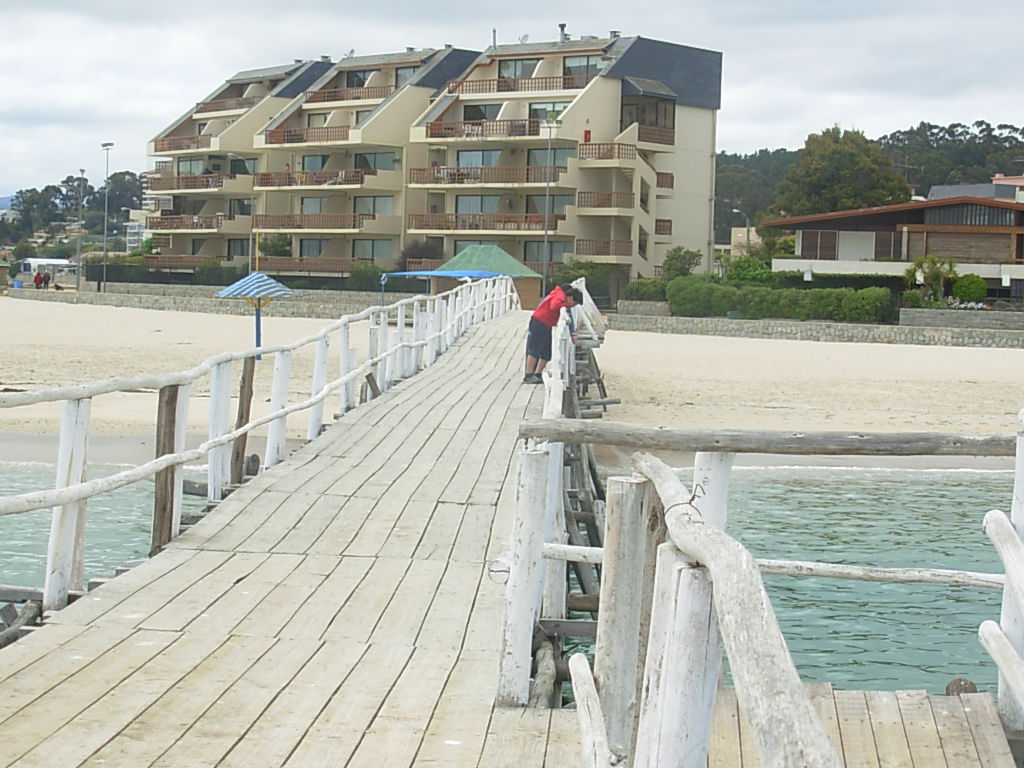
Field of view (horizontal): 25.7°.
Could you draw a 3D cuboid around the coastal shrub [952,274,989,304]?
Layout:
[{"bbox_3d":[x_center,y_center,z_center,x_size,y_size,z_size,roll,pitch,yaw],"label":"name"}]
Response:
[{"bbox_3d":[22.616,-4.704,111.036,1.750,1.407,1.700,2,3,0],"label":"coastal shrub"}]

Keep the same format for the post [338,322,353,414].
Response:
[{"bbox_3d":[-1.792,-0.186,24.200,0.100,0.996,0.100,-1,3,0],"label":"post"}]

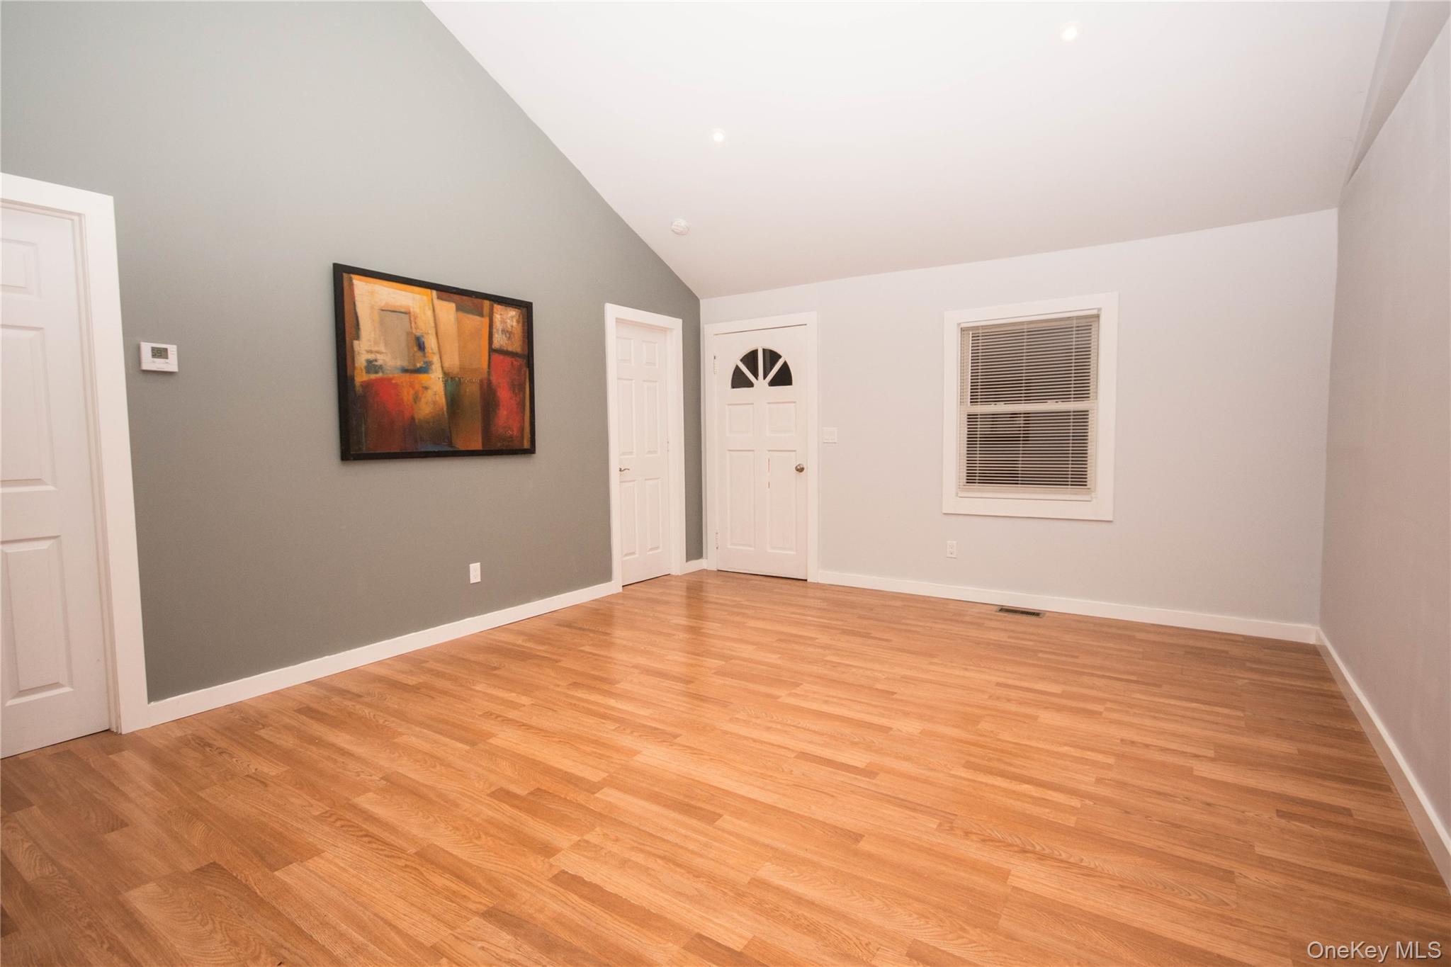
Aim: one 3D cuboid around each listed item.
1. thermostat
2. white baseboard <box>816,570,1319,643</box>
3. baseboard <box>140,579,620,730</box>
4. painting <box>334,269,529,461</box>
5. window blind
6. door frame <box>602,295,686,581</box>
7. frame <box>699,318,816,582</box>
[{"bbox_3d":[-2.374,-0.528,2.873,0.028,0.110,0.112,2,5,35],"label":"thermostat"},{"bbox_3d":[2.005,0.796,4.631,3.038,0.096,0.018,2,5,35],"label":"white baseboard"},{"bbox_3d":[-1.642,0.879,4.019,0.018,0.096,2.773,2,5,35],"label":"baseboard"},{"bbox_3d":[-1.611,-0.643,3.963,0.036,0.977,1.237,2,5,35],"label":"painting"},{"bbox_3d":[2.006,-0.504,4.587,0.860,1.173,0.040,2,5,35],"label":"window blind"},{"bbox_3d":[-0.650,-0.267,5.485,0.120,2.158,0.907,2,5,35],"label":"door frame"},{"bbox_3d":[0.309,-0.292,5.775,1.088,2.148,0.100,2,5,35],"label":"frame"}]

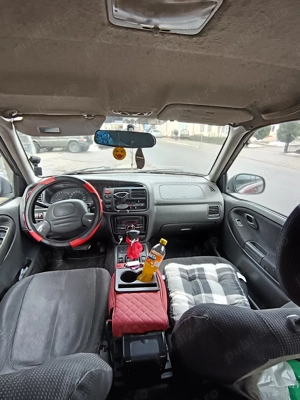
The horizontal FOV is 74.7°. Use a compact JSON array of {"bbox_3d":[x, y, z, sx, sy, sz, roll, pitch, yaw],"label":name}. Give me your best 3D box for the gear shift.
[{"bbox_3d":[-0.084,0.249,1.094,0.086,0.175,0.080,-2,26,-7],"label":"gear shift"}]

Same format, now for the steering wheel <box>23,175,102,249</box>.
[{"bbox_3d":[-0.443,0.051,1.018,0.390,0.390,0.060,-2,-11,-7],"label":"steering wheel"}]

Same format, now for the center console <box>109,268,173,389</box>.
[{"bbox_3d":[-0.051,0.491,0.844,0.205,0.265,0.430,-2,18,-7],"label":"center console"}]

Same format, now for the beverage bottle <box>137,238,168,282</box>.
[{"bbox_3d":[0.015,0.269,0.880,0.065,0.227,0.065,25,4,-15],"label":"beverage bottle"}]

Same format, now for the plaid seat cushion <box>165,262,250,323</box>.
[{"bbox_3d":[0.285,0.478,1.023,0.395,0.080,0.400,1,23,1],"label":"plaid seat cushion"}]

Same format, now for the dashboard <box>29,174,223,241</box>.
[{"bbox_3d":[-0.154,0.033,1.454,1.360,0.360,0.450,-2,18,-7],"label":"dashboard"}]

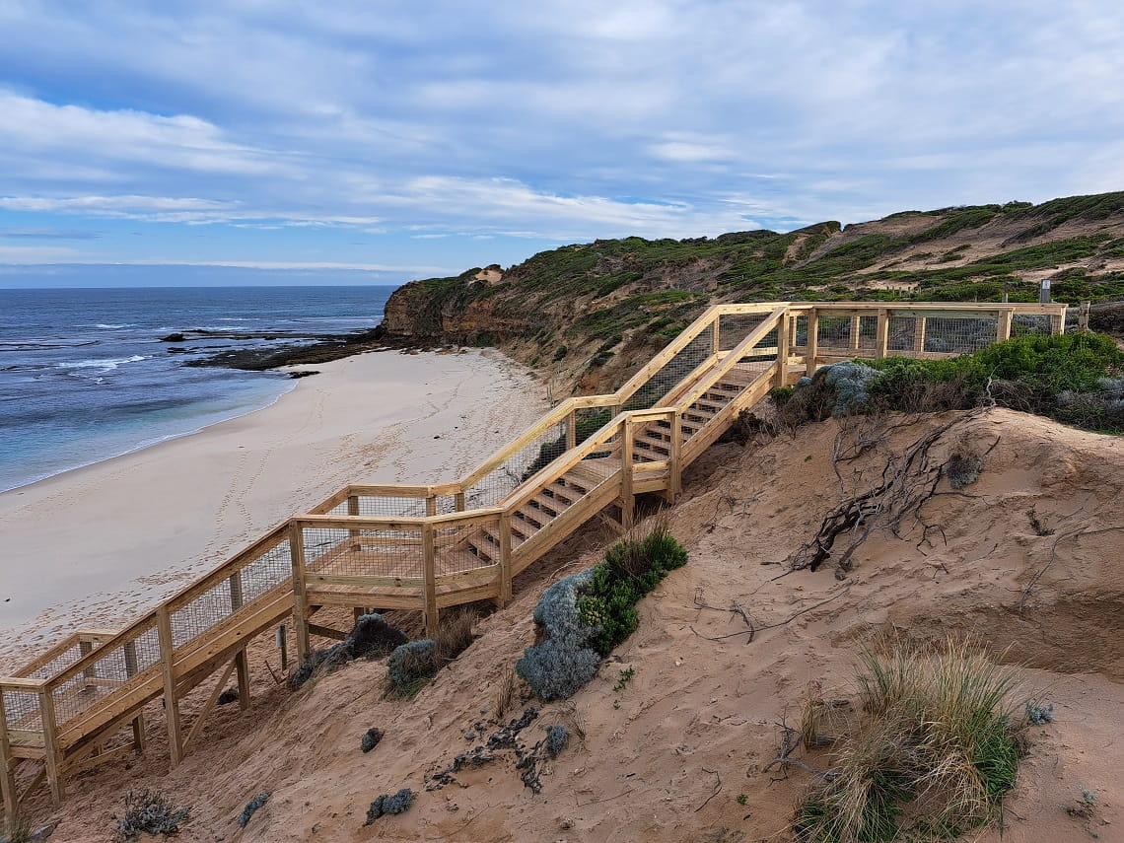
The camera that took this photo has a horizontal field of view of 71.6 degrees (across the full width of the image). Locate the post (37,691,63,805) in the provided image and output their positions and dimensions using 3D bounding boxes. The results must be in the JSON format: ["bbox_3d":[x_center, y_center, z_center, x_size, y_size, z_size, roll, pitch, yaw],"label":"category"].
[{"bbox_3d":[-8.598,5.496,13.134,0.135,2.132,0.135,2,10,13],"label":"post"}]

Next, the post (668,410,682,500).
[{"bbox_3d":[1.951,0.605,13.470,0.125,1.605,0.125,-5,11,-26],"label":"post"}]

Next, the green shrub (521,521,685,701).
[{"bbox_3d":[0.450,1.800,7.816,1.100,0.900,1.800,4,11,24],"label":"green shrub"}]

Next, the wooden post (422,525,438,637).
[{"bbox_3d":[-2.013,2.435,11.915,0.125,1.820,0.125,-2,10,-10],"label":"wooden post"}]

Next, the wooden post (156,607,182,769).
[{"bbox_3d":[-6.233,4.266,12.397,0.135,2.748,0.135,2,10,13],"label":"wooden post"}]

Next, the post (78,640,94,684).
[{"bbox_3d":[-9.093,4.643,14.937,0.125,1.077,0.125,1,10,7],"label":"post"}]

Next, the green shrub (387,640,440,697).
[{"bbox_3d":[-1.906,3.166,10.011,0.660,0.550,0.600,-3,10,-12],"label":"green shrub"}]

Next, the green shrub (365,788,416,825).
[{"bbox_3d":[-1.343,2.992,6.048,0.400,0.210,0.250,-3,10,-14],"label":"green shrub"}]

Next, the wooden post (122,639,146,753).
[{"bbox_3d":[-8.180,5.284,14.901,0.135,2.341,0.135,2,10,13],"label":"wooden post"}]

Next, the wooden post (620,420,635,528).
[{"bbox_3d":[1.102,0.899,13.099,0.125,1.926,0.125,-5,11,-26],"label":"wooden post"}]

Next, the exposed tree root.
[{"bbox_3d":[3.496,0.722,8.515,1.950,1.400,1.300,4,11,24],"label":"exposed tree root"}]

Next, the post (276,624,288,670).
[{"bbox_3d":[-5.269,4.308,14.796,0.110,0.918,0.110,0,10,0],"label":"post"}]

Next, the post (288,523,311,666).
[{"bbox_3d":[-4.080,2.713,12.167,0.125,2.345,0.125,1,10,7],"label":"post"}]

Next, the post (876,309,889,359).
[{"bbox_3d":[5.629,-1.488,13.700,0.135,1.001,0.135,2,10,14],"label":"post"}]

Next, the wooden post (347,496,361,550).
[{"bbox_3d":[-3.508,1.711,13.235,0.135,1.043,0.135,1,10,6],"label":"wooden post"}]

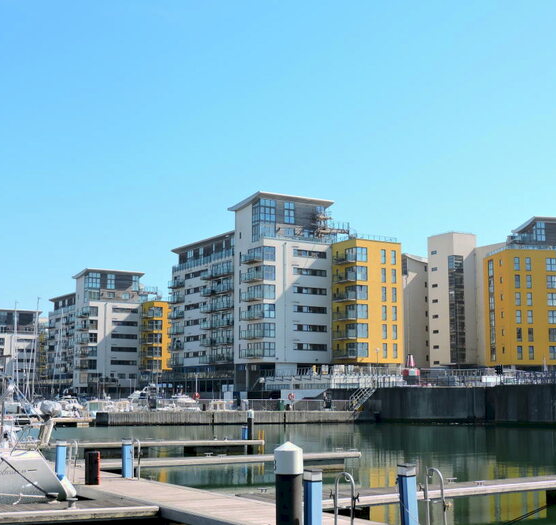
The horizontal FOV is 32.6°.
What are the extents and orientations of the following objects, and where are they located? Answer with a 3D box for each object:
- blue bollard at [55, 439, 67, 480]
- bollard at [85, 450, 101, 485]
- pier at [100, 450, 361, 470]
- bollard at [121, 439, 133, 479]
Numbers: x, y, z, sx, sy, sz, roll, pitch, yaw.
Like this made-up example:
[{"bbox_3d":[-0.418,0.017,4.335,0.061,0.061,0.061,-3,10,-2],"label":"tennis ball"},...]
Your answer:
[{"bbox_3d":[-6.092,5.546,26.694,0.300,1.080,0.300,5,-9,-30],"label":"blue bollard"},{"bbox_3d":[-4.919,5.473,25.303,0.370,0.840,0.370,5,-9,-30],"label":"bollard"},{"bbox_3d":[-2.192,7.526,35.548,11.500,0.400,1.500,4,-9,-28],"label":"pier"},{"bbox_3d":[-4.325,5.630,27.301,0.290,1.080,0.290,5,-9,-30],"label":"bollard"}]

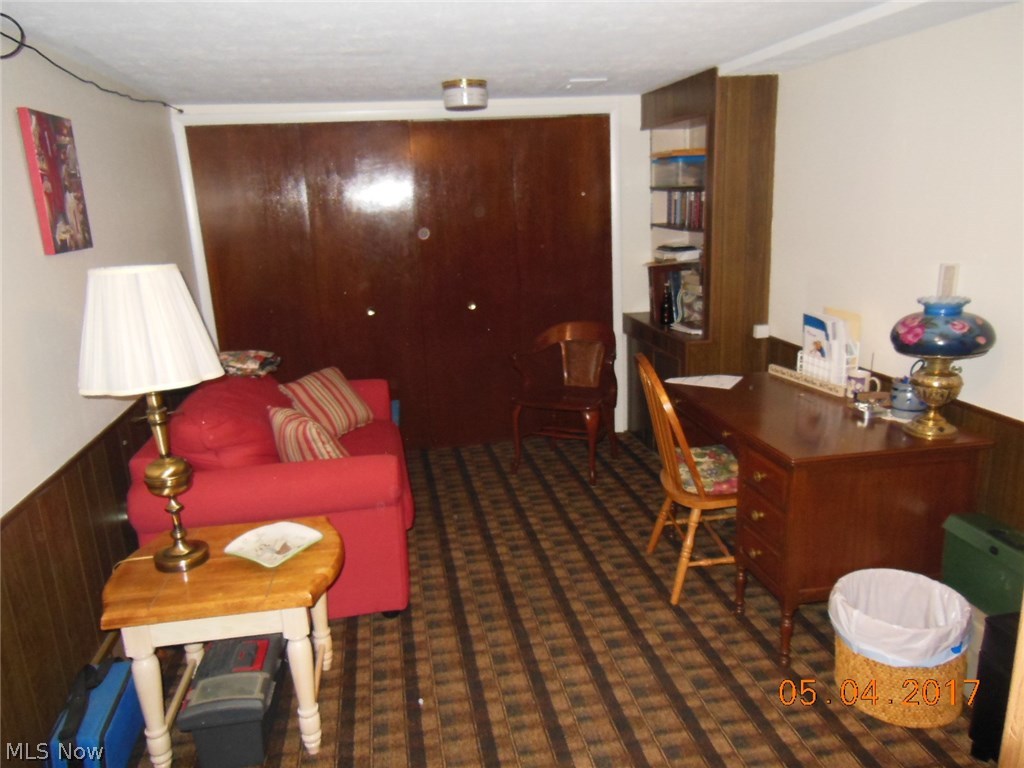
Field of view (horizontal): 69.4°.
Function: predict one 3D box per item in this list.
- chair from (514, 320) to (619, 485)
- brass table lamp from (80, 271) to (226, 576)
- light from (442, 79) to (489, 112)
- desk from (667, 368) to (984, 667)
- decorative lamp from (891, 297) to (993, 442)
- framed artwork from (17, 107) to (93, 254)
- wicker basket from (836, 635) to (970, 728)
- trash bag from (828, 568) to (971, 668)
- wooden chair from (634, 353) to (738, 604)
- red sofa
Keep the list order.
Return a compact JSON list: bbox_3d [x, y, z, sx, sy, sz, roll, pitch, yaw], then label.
[{"bbox_3d":[0.324,0.082,4.417,0.560,0.859,0.540,4,16,25],"label":"chair"},{"bbox_3d":[-1.054,0.108,2.202,0.410,0.903,0.410,-5,14,-9],"label":"brass table lamp"},{"bbox_3d":[-0.235,-1.460,3.751,0.224,0.132,0.224,-5,14,-9],"label":"light"},{"bbox_3d":[1.178,0.446,3.073,0.735,0.727,1.150,-5,14,-9],"label":"desk"},{"bbox_3d":[1.501,-0.057,2.609,0.331,0.448,0.331,-5,14,-9],"label":"decorative lamp"},{"bbox_3d":[-1.538,-0.676,2.510,0.031,0.447,0.331,-5,14,-9],"label":"framed artwork"},{"bbox_3d":[1.223,0.833,2.344,0.348,0.326,0.348,-5,14,-9],"label":"wicker basket"},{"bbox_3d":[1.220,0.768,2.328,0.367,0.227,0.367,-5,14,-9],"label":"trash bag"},{"bbox_3d":[0.787,0.340,3.051,0.560,0.978,0.460,-4,14,-4],"label":"wooden chair"},{"bbox_3d":[-0.987,0.399,3.395,1.013,0.854,1.431,-5,14,-9],"label":"red sofa"}]

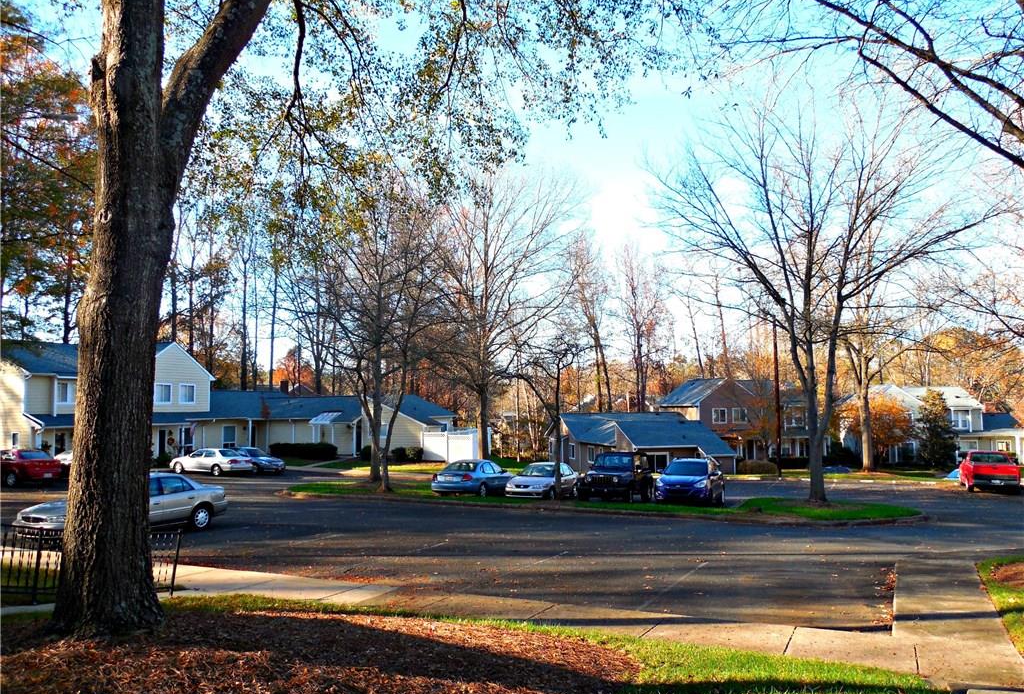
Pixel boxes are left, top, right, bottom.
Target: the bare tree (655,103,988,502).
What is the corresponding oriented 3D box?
[{"bbox_3d":[11.350,-1.800,27.400,11.800,14.800,10.800,0,-4,0],"label":"bare tree"}]

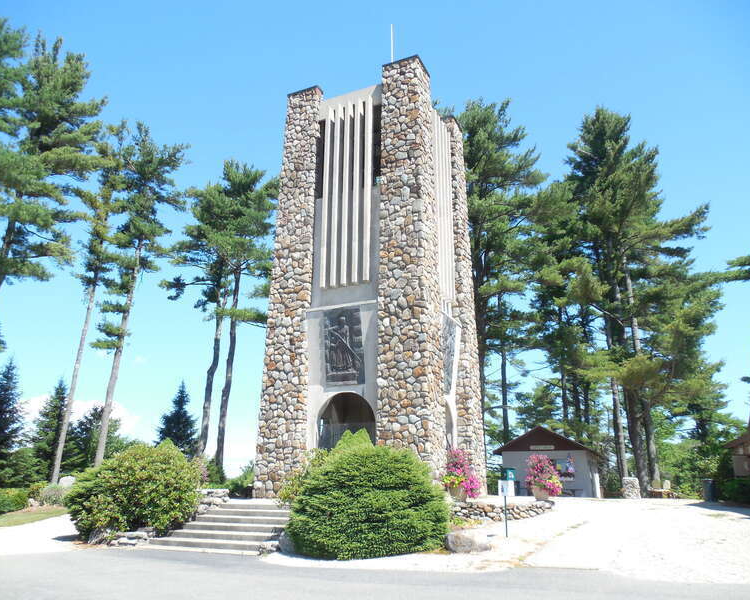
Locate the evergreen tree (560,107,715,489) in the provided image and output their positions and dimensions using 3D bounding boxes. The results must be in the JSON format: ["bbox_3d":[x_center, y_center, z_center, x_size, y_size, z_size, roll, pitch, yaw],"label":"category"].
[{"bbox_3d":[16.377,-1.145,37.037,9.360,26.350,9.000,-8,-19,24],"label":"evergreen tree"}]

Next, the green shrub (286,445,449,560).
[{"bbox_3d":[-0.198,4.632,13.697,3.850,2.320,3.600,0,-17,0],"label":"green shrub"}]

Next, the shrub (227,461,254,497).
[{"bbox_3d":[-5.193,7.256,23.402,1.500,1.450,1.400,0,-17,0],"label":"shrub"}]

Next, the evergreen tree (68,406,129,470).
[{"bbox_3d":[-18.648,9.954,38.775,4.200,5.400,4.000,0,-17,0],"label":"evergreen tree"}]

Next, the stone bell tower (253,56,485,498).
[{"bbox_3d":[0.196,-0.555,24.422,6.750,16.800,6.750,-8,-19,24],"label":"stone bell tower"}]

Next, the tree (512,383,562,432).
[{"bbox_3d":[11.108,9.144,39.018,3.400,7.200,3.300,0,-17,0],"label":"tree"}]

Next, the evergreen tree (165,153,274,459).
[{"bbox_3d":[-9.846,0.717,35.282,6.600,20.700,6.000,0,-17,0],"label":"evergreen tree"}]

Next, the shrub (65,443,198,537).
[{"bbox_3d":[-6.902,5.349,16.445,3.700,2.510,3.400,7,-19,-21],"label":"shrub"}]

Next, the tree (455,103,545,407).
[{"bbox_3d":[8.287,-2.066,39.408,6.690,27.450,7.500,-4,-18,12],"label":"tree"}]

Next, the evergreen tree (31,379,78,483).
[{"bbox_3d":[-23.484,9.783,43.007,4.170,7.910,4.170,9,-19,-27],"label":"evergreen tree"}]

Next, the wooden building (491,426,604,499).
[{"bbox_3d":[10.365,9.885,34.955,5.200,3.900,5.500,-8,-19,24],"label":"wooden building"}]

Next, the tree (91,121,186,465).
[{"bbox_3d":[-12.947,-0.609,31.504,4.700,20.900,4.600,0,-17,0],"label":"tree"}]

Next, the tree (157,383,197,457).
[{"bbox_3d":[-15.040,9.998,43.999,3.350,7.760,3.350,6,-18,-18],"label":"tree"}]

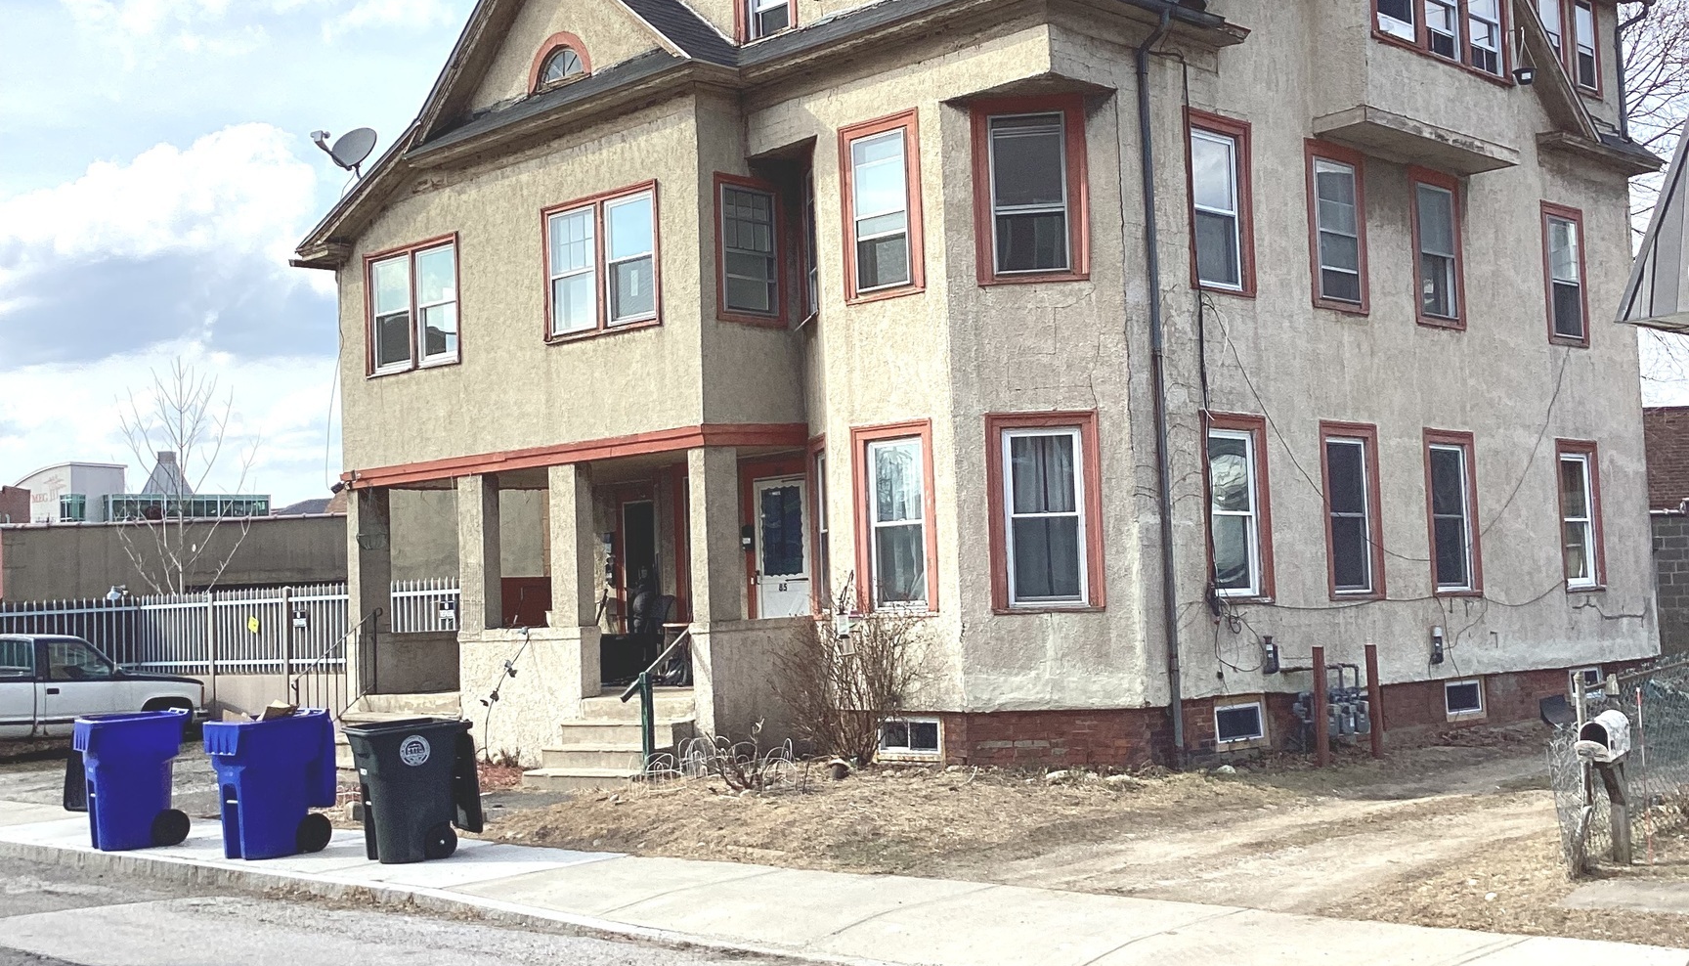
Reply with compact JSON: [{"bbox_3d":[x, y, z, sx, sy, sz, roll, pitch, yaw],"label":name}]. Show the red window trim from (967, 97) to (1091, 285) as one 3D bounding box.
[{"bbox_3d":[1.637,-2.563,17.725,0.983,1.643,0.150,-2,-4,3],"label":"red window trim"}]

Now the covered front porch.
[{"bbox_3d":[-2.704,1.360,21.794,6.336,3.181,2.376,-6,-5,44],"label":"covered front porch"}]

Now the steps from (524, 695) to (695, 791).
[{"bbox_3d":[-2.178,2.492,19.507,1.729,0.817,1.045,-6,-5,44],"label":"steps"}]

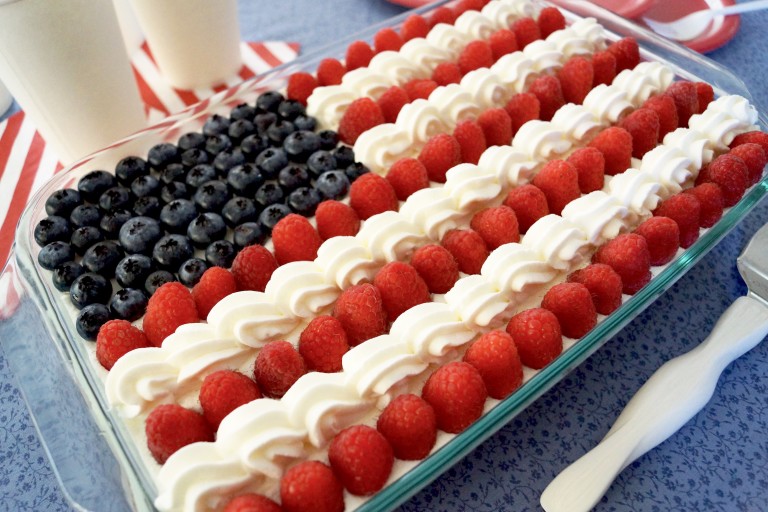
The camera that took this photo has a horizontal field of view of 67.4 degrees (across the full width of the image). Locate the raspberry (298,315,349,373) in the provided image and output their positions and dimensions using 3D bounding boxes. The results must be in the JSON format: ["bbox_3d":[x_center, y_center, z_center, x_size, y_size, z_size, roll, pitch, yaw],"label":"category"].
[{"bbox_3d":[-0.022,0.033,0.214,0.019,0.022,0.019,-1,54,2],"label":"raspberry"}]

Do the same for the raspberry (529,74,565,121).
[{"bbox_3d":[0.088,-0.087,0.311,0.018,0.022,0.018,-2,53,3],"label":"raspberry"}]

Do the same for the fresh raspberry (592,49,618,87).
[{"bbox_3d":[0.118,-0.102,0.314,0.017,0.018,0.017,-32,58,-20],"label":"fresh raspberry"}]

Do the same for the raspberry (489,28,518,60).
[{"bbox_3d":[0.072,-0.127,0.346,0.017,0.018,0.017,-2,53,3],"label":"raspberry"}]

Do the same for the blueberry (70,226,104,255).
[{"bbox_3d":[-0.136,-0.007,0.264,0.013,0.011,0.013,-2,53,2],"label":"blueberry"}]

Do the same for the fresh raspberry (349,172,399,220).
[{"bbox_3d":[-0.005,-0.028,0.269,0.022,0.023,0.022,-1,54,1],"label":"fresh raspberry"}]

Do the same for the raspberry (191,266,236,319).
[{"bbox_3d":[-0.068,0.015,0.229,0.019,0.022,0.019,-1,54,2],"label":"raspberry"}]

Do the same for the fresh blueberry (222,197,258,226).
[{"bbox_3d":[-0.068,-0.021,0.272,0.016,0.013,0.016,-1,54,1],"label":"fresh blueberry"}]

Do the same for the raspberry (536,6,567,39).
[{"bbox_3d":[0.098,-0.137,0.334,0.017,0.017,0.017,11,55,12],"label":"raspberry"}]

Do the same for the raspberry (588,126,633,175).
[{"bbox_3d":[0.106,-0.049,0.271,0.019,0.023,0.019,-3,53,4],"label":"raspberry"}]

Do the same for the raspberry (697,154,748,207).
[{"bbox_3d":[0.151,-0.034,0.256,0.020,0.023,0.020,-32,58,-20],"label":"raspberry"}]

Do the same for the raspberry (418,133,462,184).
[{"bbox_3d":[0.027,-0.048,0.280,0.021,0.024,0.021,-2,52,3],"label":"raspberry"}]

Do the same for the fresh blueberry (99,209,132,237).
[{"bbox_3d":[-0.121,-0.015,0.259,0.013,0.011,0.013,-1,54,2],"label":"fresh blueberry"}]

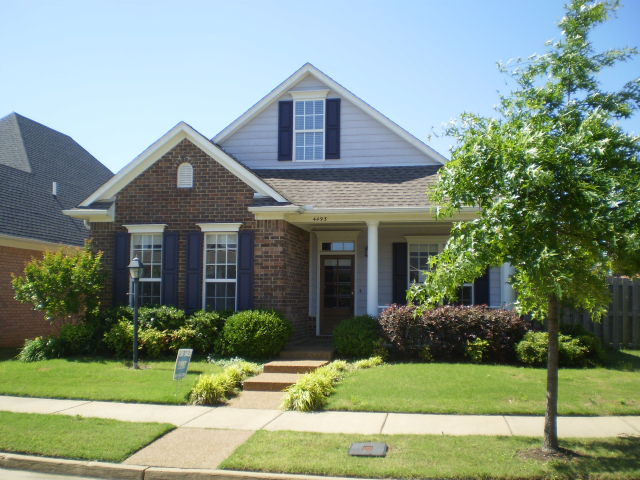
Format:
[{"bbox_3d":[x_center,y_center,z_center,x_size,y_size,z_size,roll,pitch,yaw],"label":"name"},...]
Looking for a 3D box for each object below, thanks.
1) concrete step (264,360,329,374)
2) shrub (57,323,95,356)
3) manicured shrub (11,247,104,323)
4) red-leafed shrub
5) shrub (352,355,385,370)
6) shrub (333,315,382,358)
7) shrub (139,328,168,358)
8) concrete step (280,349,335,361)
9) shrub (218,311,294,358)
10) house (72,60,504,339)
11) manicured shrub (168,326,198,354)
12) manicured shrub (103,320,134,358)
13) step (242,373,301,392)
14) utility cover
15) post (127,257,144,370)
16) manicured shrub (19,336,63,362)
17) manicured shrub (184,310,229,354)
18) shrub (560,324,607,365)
[{"bbox_3d":[-0.489,2.683,13.977,1.160,0.145,1.050,0,-5,9],"label":"concrete step"},{"bbox_3d":[-5.120,2.077,14.050,0.764,0.666,0.750,0,-5,10],"label":"shrub"},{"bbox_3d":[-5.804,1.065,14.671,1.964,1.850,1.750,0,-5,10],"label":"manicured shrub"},{"bbox_3d":[2.593,1.800,12.785,2.937,1.117,1.100,0,-5,10],"label":"red-leafed shrub"},{"bbox_3d":[0.865,2.151,11.881,0.572,0.240,0.500,0,-5,10],"label":"shrub"},{"bbox_3d":[0.766,1.990,13.672,1.000,0.900,0.950,0,-5,9],"label":"shrub"},{"bbox_3d":[-3.428,2.127,13.697,0.600,0.620,0.580,0,-5,9],"label":"shrub"},{"bbox_3d":[-0.246,2.590,14.963,1.150,0.175,0.950,0,-5,9],"label":"concrete step"},{"bbox_3d":[-1.296,1.875,13.302,1.480,0.927,1.350,0,-5,10],"label":"shrub"},{"bbox_3d":[0.183,-0.646,19.803,9.900,7.200,12.000,0,-5,10],"label":"house"},{"bbox_3d":[-2.809,2.083,13.707,0.600,0.620,0.580,0,-5,9],"label":"manicured shrub"},{"bbox_3d":[-4.110,2.010,13.575,0.643,0.732,0.650,0,-5,10],"label":"manicured shrub"},{"bbox_3d":[-0.710,2.710,12.668,1.130,0.155,1.500,0,-5,9],"label":"step"},{"bbox_3d":[0.489,2.116,6.716,0.370,0.045,0.470,0,-5,10],"label":"utility cover"},{"bbox_3d":[-3.549,1.401,12.866,0.280,2.170,0.280,0,-5,9],"label":"post"},{"bbox_3d":[-5.797,2.258,13.878,0.850,0.500,0.800,0,-5,9],"label":"manicured shrub"},{"bbox_3d":[-2.347,1.926,13.822,0.900,0.920,0.850,0,-5,9],"label":"manicured shrub"},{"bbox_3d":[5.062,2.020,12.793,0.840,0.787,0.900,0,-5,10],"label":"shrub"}]

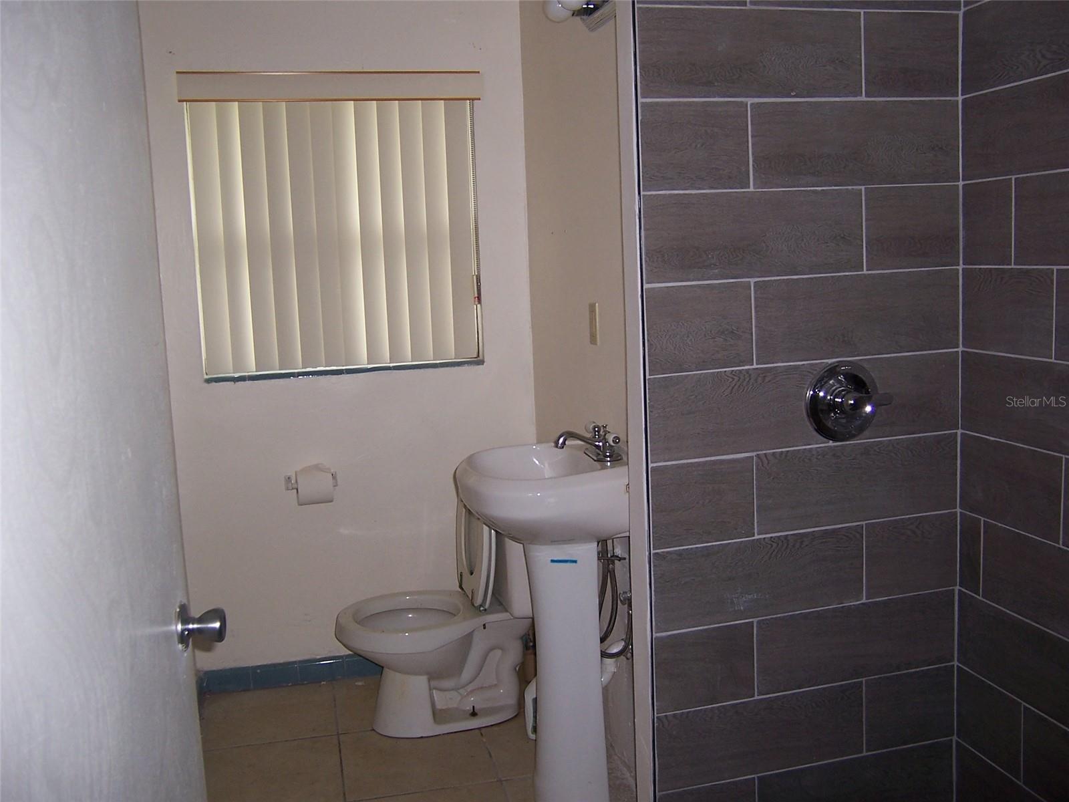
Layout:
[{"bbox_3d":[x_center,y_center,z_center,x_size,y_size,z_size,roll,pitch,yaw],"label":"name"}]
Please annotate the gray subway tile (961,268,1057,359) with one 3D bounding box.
[{"bbox_3d":[0.976,-0.182,2.106,0.010,0.178,0.282,-4,8,-14],"label":"gray subway tile"}]

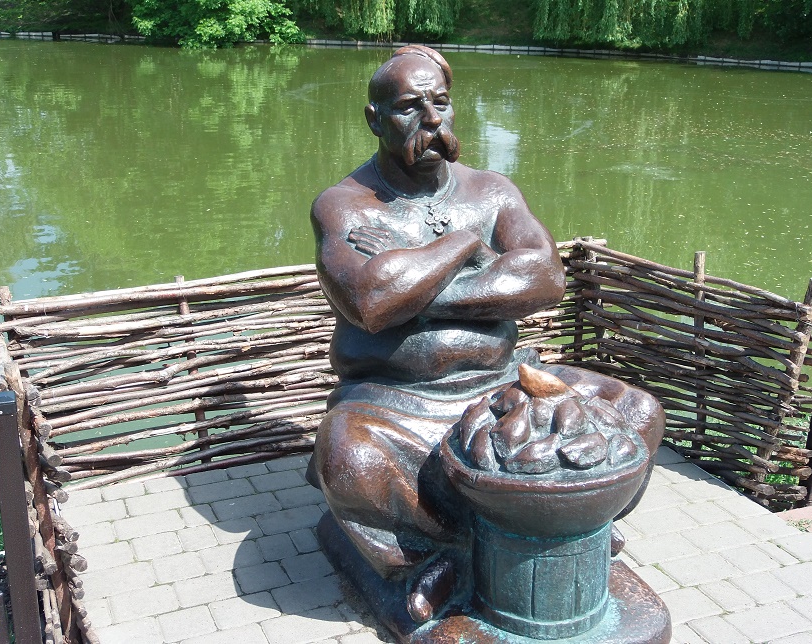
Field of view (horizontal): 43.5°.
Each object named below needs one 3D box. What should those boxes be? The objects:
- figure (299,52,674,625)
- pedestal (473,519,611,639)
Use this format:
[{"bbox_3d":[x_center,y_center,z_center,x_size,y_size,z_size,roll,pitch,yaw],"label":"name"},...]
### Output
[{"bbox_3d":[0.157,-0.055,2.465,0.790,1.175,0.770,-6,19,-21],"label":"figure"},{"bbox_3d":[0.306,0.517,2.251,0.300,0.225,0.300,1,18,0],"label":"pedestal"}]

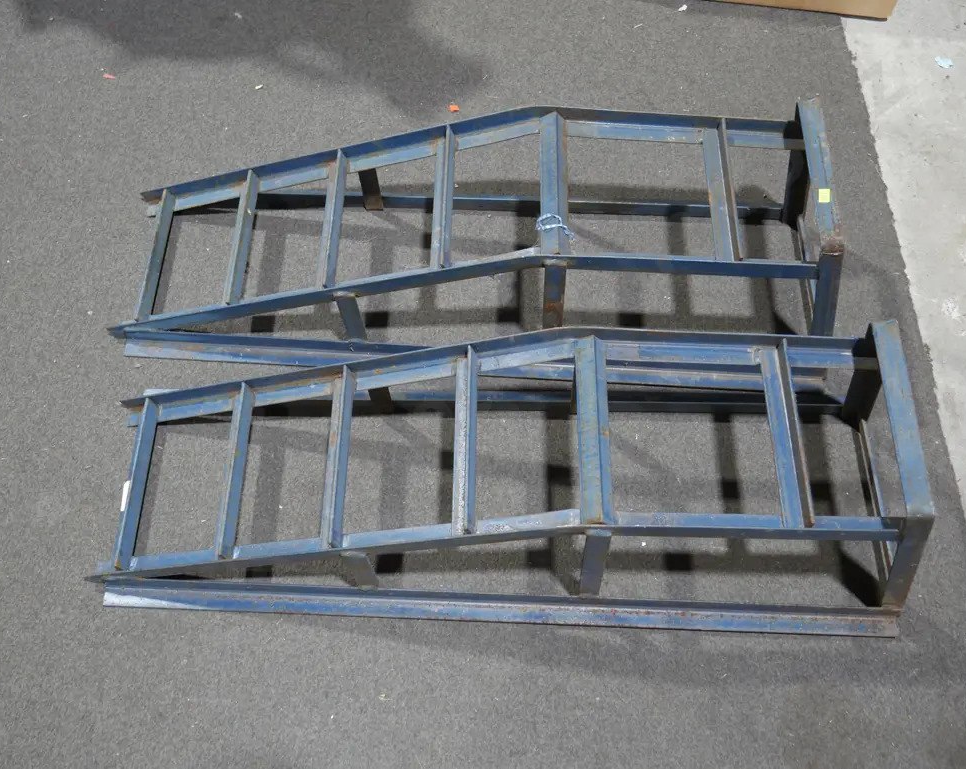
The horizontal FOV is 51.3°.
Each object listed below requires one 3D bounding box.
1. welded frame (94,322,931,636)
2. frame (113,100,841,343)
[{"bbox_3d":[0.034,0.106,1.468,1.234,0.330,0.413,2,60,-2],"label":"welded frame"},{"bbox_3d":[-0.007,-0.268,1.676,1.234,0.330,0.413,2,60,-2],"label":"frame"}]

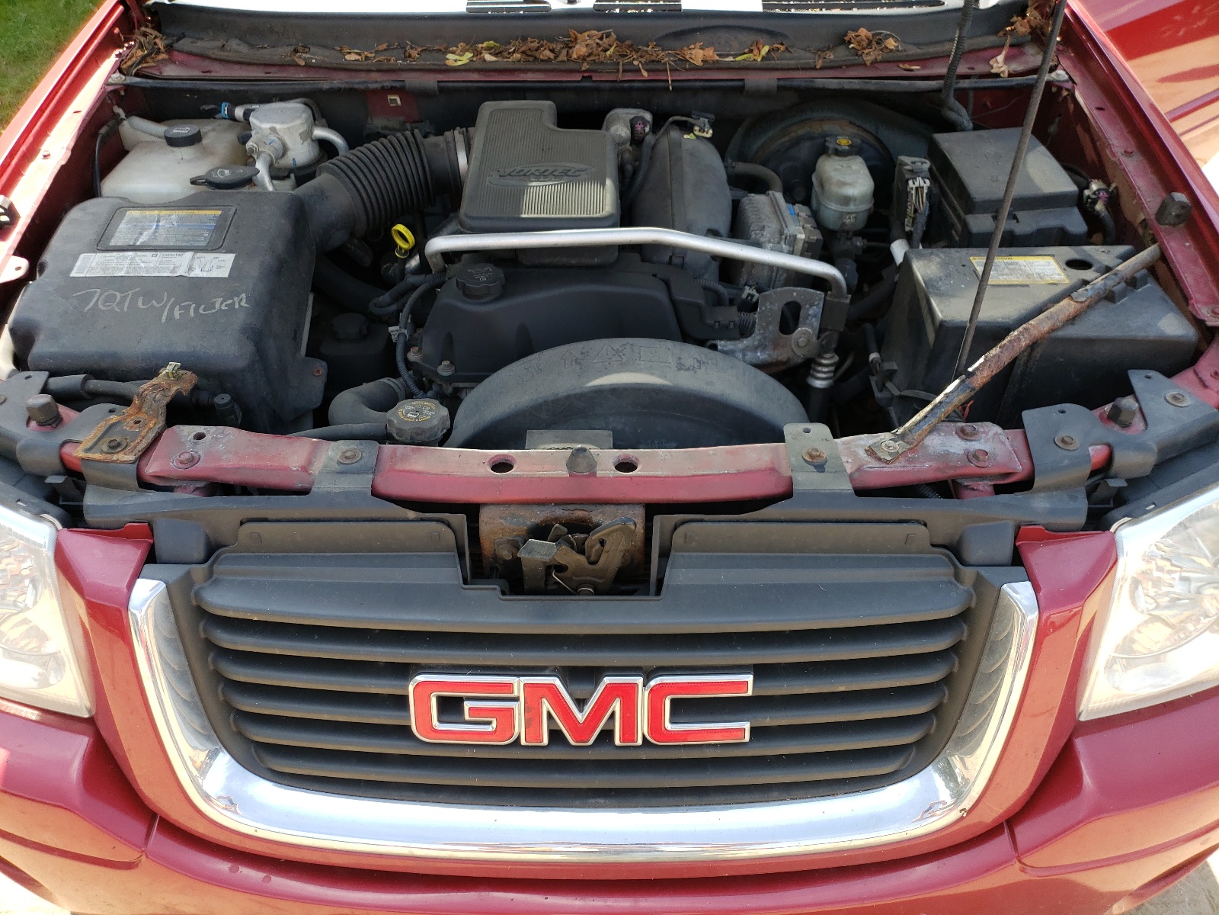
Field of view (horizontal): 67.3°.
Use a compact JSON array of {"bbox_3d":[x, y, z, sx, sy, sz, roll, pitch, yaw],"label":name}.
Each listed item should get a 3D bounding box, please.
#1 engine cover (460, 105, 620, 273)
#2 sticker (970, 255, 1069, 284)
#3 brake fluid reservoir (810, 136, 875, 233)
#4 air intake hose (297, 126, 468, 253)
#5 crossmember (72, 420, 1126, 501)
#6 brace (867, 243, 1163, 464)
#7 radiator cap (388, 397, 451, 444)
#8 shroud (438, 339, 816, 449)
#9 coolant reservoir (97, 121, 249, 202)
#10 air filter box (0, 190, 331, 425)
[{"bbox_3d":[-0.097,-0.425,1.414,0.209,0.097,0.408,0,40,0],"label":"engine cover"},{"bbox_3d":[0.546,-0.250,1.222,0.116,0.003,0.066,0,48,0],"label":"sticker"},{"bbox_3d":[0.354,-0.417,1.421,0.084,0.120,0.107,0,40,0],"label":"brake fluid reservoir"},{"bbox_3d":[-0.337,-0.416,1.435,0.250,0.128,0.138,-21,44,-23],"label":"air intake hose"},{"bbox_3d":[-0.029,0.000,0.974,1.091,0.053,0.097,0,40,0],"label":"crossmember"},{"bbox_3d":[0.483,-0.131,1.037,0.530,0.051,0.043,-33,49,-24],"label":"brace"},{"bbox_3d":[-0.208,-0.038,0.991,0.067,0.028,0.067,0,40,0],"label":"radiator cap"},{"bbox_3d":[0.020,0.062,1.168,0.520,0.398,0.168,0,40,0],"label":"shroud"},{"bbox_3d":[-0.637,-0.398,1.437,0.184,0.204,0.219,0,40,0],"label":"coolant reservoir"},{"bbox_3d":[-0.556,-0.170,1.241,0.357,0.240,0.347,0,40,0],"label":"air filter box"}]

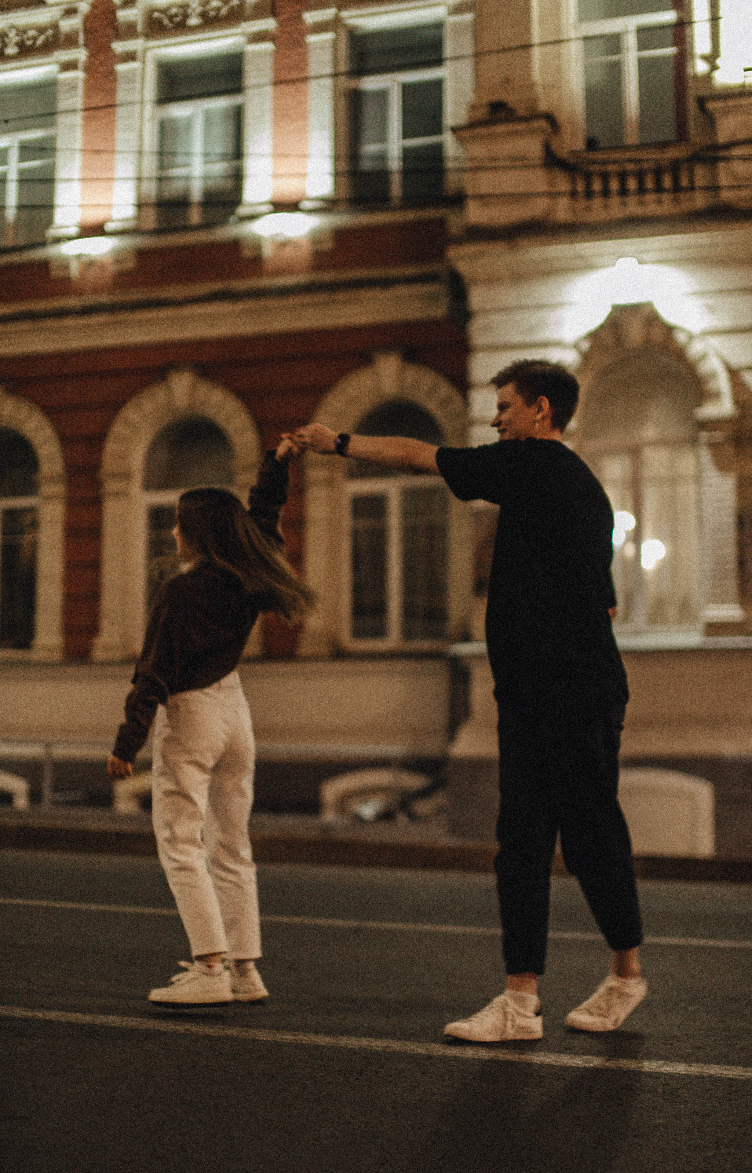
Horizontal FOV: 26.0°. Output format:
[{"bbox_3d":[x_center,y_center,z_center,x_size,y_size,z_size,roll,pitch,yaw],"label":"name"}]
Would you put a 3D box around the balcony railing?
[{"bbox_3d":[1.918,-2.962,12.095,1.230,0.529,0.250,-2,-7,17],"label":"balcony railing"}]

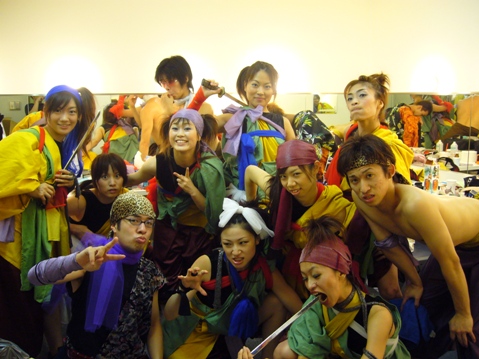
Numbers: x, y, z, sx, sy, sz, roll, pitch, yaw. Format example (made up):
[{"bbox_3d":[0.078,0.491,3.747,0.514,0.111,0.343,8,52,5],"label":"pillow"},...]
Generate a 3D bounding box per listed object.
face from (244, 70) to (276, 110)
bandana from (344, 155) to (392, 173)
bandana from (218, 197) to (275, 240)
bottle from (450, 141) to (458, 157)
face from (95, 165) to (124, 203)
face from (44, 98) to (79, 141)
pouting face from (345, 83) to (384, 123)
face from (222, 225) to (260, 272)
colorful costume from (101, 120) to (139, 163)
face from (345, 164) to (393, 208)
[{"bbox_3d":[0.099,-0.446,2.400,0.150,0.190,0.140,7,5,3],"label":"face"},{"bbox_3d":[0.494,-0.058,1.870,0.170,0.070,0.150,-16,3,32],"label":"bandana"},{"bbox_3d":[0.028,0.158,1.910,0.210,0.140,0.120,-4,9,12],"label":"bandana"},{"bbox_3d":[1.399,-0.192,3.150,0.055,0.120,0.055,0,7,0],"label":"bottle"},{"bbox_3d":[-0.612,0.019,2.280,0.145,0.190,0.140,0,6,-13],"label":"face"},{"bbox_3d":[-0.779,-0.263,2.120,0.150,0.190,0.140,5,3,-18],"label":"face"},{"bbox_3d":[0.573,-0.353,2.220,0.150,0.190,0.150,-8,-14,35],"label":"pouting face"},{"bbox_3d":[0.000,0.267,1.900,0.150,0.190,0.140,-5,7,14],"label":"face"},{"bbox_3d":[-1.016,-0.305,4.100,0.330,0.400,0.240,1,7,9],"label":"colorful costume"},{"bbox_3d":[0.497,0.019,1.850,0.155,0.190,0.150,-18,3,32],"label":"face"}]

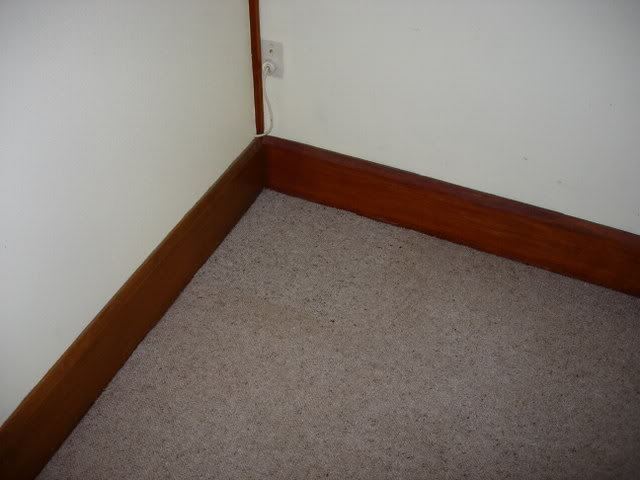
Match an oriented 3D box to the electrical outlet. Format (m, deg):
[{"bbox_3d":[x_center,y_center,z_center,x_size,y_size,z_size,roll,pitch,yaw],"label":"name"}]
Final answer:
[{"bbox_3d":[-0.137,-0.519,2.020,0.072,0.115,0.014,17,45,16],"label":"electrical outlet"}]

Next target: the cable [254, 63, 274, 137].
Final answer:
[{"bbox_3d":[-0.169,-0.415,2.109,0.064,0.278,0.042,17,45,16],"label":"cable"}]

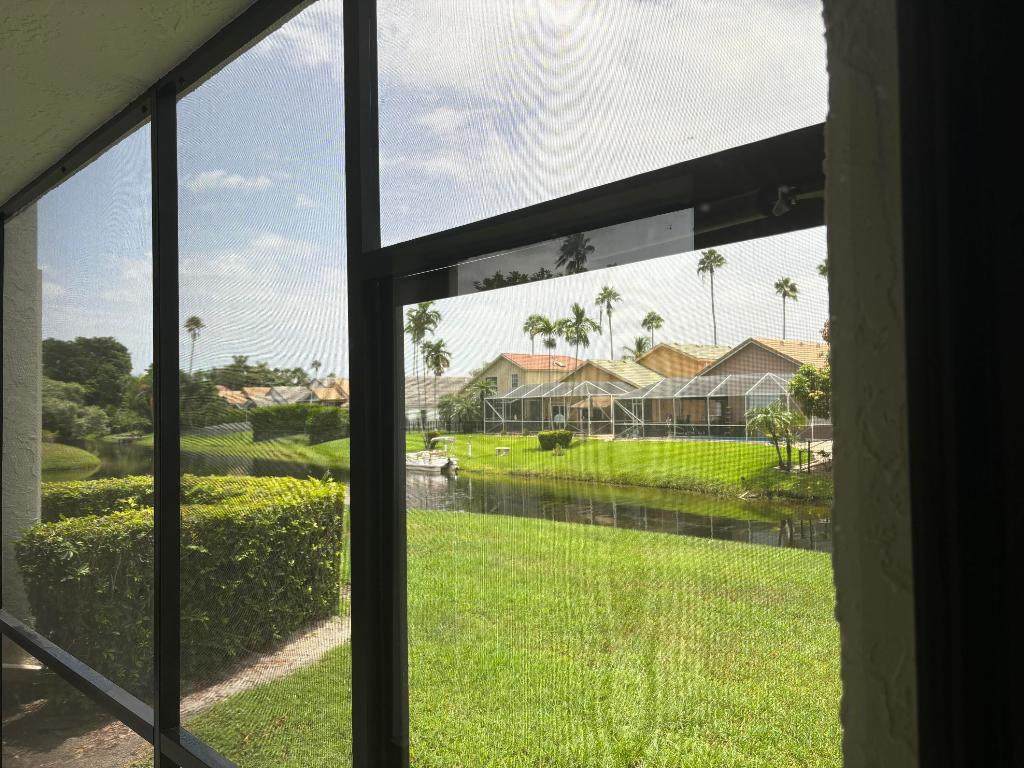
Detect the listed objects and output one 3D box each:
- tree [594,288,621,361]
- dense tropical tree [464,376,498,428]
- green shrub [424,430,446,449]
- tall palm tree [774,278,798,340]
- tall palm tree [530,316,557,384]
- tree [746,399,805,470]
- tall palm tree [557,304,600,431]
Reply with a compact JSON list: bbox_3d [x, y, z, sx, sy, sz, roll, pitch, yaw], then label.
[{"bbox_3d":[12.232,-3.885,98.000,3.300,17.080,3.300,-1,-2,0],"label":"tree"},{"bbox_3d":[-2.379,1.580,60.000,2.700,4.330,2.700,-1,-2,0],"label":"dense tropical tree"},{"bbox_3d":[-5.073,3.680,51.000,1.450,1.190,1.400,-1,-2,0],"label":"green shrub"},{"bbox_3d":[34.263,-4.581,96.000,3.000,17.680,3.000,-1,-2,0],"label":"tall palm tree"},{"bbox_3d":[2.086,-0.363,46.500,1.900,7.680,1.900,-1,-2,0],"label":"tall palm tree"},{"bbox_3d":[10.764,2.096,31.300,2.450,2.850,2.400,-1,-2,0],"label":"tree"},{"bbox_3d":[3.960,-0.605,46.500,2.700,8.400,2.700,-1,-2,0],"label":"tall palm tree"}]

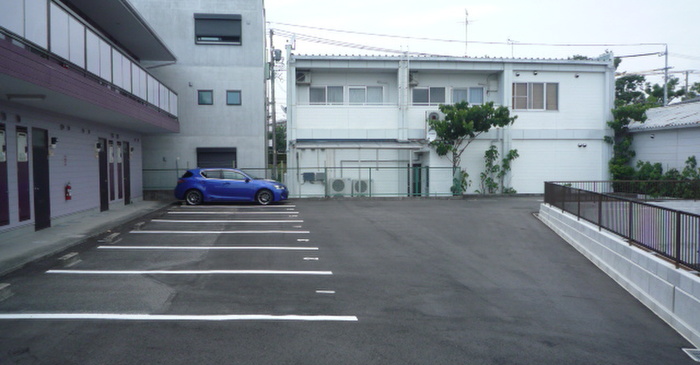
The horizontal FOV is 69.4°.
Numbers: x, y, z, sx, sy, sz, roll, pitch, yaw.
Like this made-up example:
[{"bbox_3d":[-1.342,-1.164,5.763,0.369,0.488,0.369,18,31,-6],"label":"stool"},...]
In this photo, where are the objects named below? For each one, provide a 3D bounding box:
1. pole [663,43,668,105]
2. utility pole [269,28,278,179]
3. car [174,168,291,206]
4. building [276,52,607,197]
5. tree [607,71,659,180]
[{"bbox_3d":[22.409,-4.851,35.799,0.280,9.700,0.280,-1,2,-7],"label":"pole"},{"bbox_3d":[-5.738,-5.833,38.757,0.400,11.700,0.400,-1,2,-7],"label":"utility pole"},{"bbox_3d":[-4.594,0.088,19.770,4.330,1.430,1.770,-1,2,-8],"label":"car"},{"bbox_3d":[4.457,-2.833,27.932,15.800,6.500,8.500,-1,2,-7],"label":"building"},{"bbox_3d":[13.894,-2.395,24.680,2.600,5.800,2.600,-1,2,-7],"label":"tree"}]

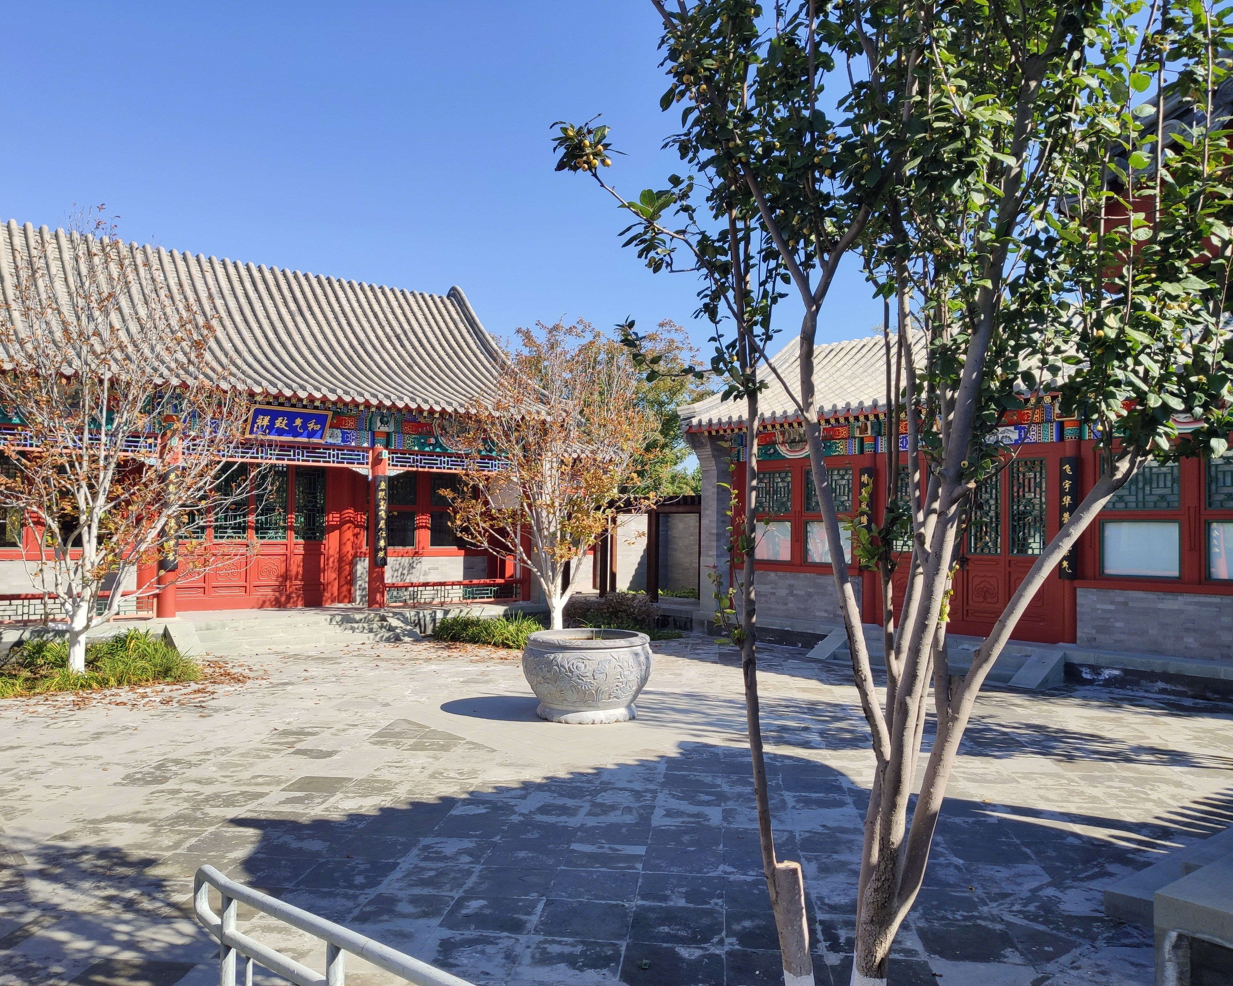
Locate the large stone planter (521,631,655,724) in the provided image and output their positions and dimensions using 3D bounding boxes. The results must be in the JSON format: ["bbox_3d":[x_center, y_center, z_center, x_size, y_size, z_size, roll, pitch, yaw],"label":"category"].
[{"bbox_3d":[-0.287,1.846,10.030,1.317,0.794,1.317,1,-2,0],"label":"large stone planter"}]

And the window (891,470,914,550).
[{"bbox_3d":[4.480,0.232,15.367,0.070,1.361,0.542,2,-3,-39],"label":"window"}]

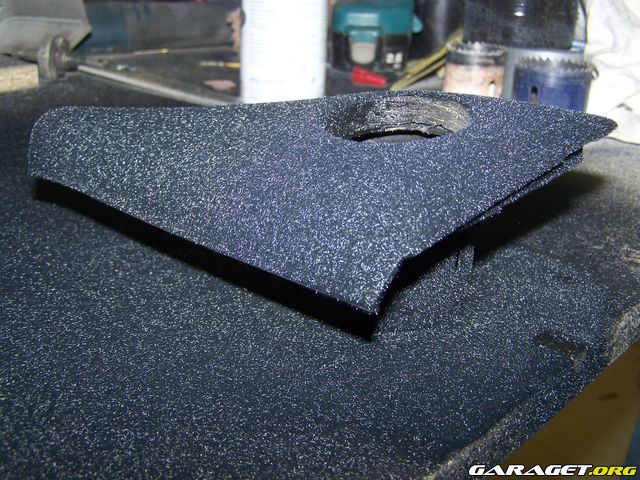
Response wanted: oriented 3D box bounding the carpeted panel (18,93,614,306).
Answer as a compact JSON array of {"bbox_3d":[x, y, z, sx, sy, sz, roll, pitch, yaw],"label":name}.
[{"bbox_3d":[-0.023,-0.038,0.332,0.256,0.034,0.171,18,38,34],"label":"carpeted panel"}]

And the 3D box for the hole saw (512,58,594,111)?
[{"bbox_3d":[0.182,-0.114,0.558,0.060,0.048,0.060,0,24,0],"label":"hole saw"}]

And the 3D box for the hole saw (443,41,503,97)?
[{"bbox_3d":[0.138,-0.146,0.626,0.050,0.048,0.050,0,24,0],"label":"hole saw"}]

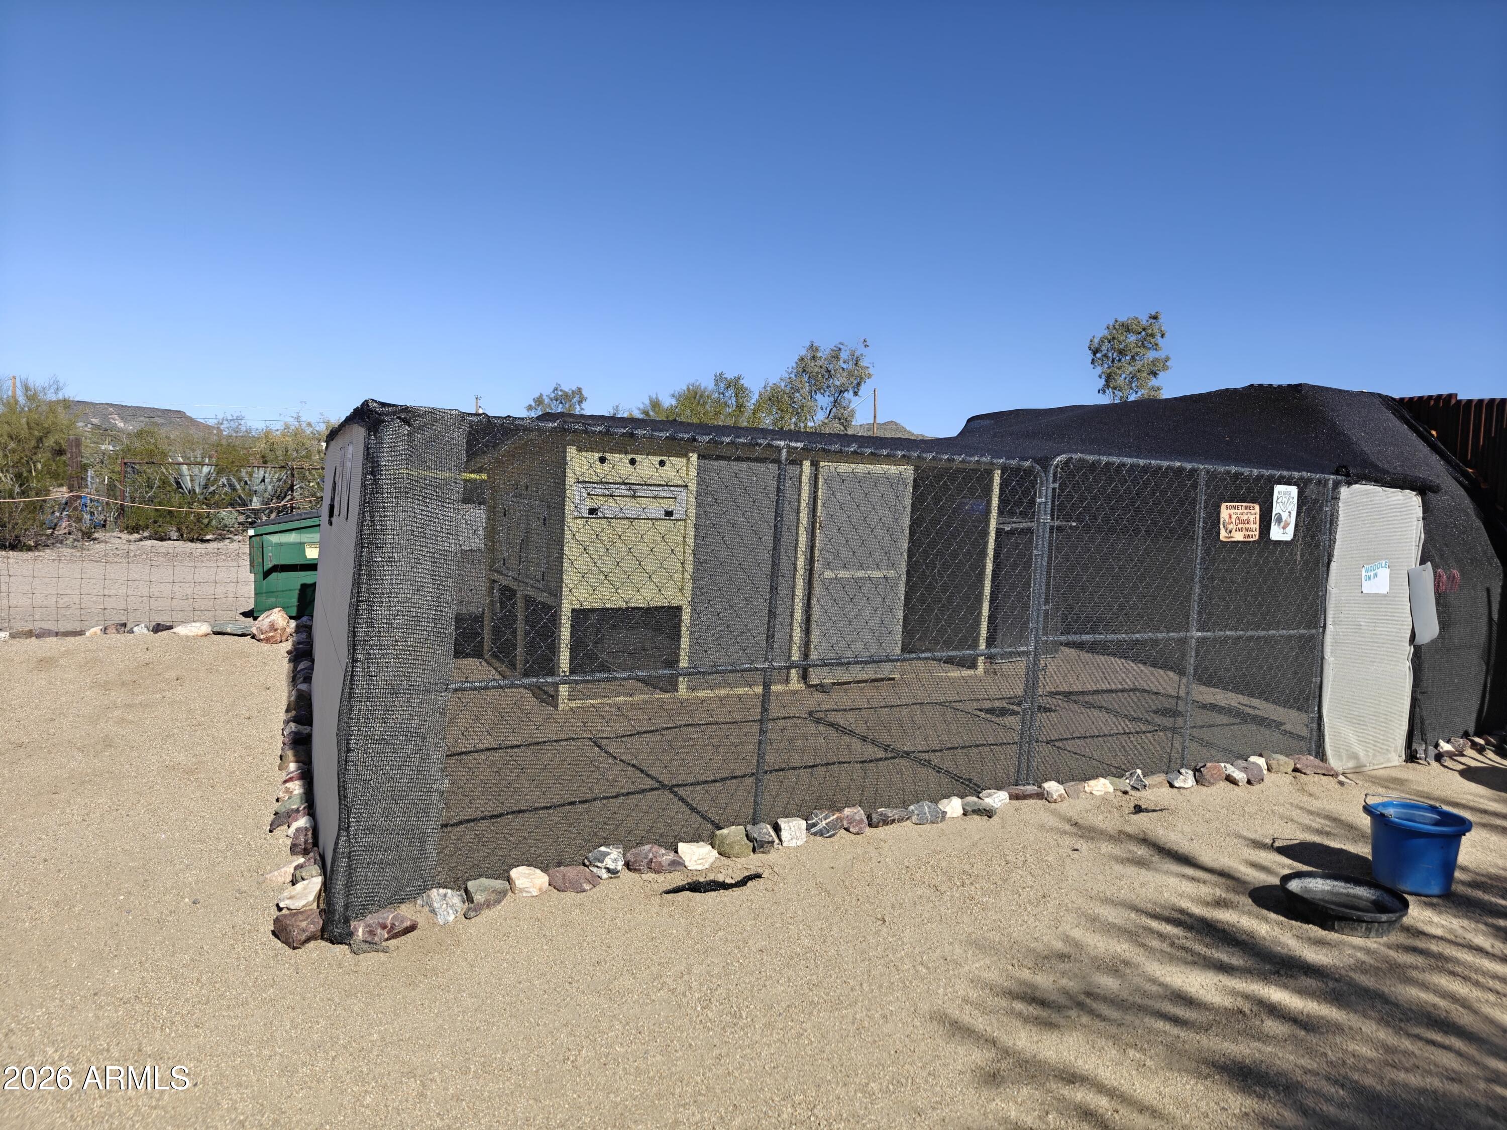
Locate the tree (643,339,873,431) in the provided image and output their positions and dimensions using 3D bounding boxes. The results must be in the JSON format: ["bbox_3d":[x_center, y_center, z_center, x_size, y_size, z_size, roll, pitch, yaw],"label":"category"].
[{"bbox_3d":[-0.061,-3.621,28.810,6.800,5.591,5.000,2,4,0],"label":"tree"}]

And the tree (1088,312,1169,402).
[{"bbox_3d":[10.191,-3.662,27.773,2.700,6.648,2.600,4,5,20],"label":"tree"}]

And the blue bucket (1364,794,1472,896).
[{"bbox_3d":[2.420,1.037,3.649,0.330,0.280,0.310,-1,5,-33],"label":"blue bucket"}]

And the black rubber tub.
[{"bbox_3d":[1.964,1.137,3.341,0.375,0.092,0.375,5,5,32],"label":"black rubber tub"}]

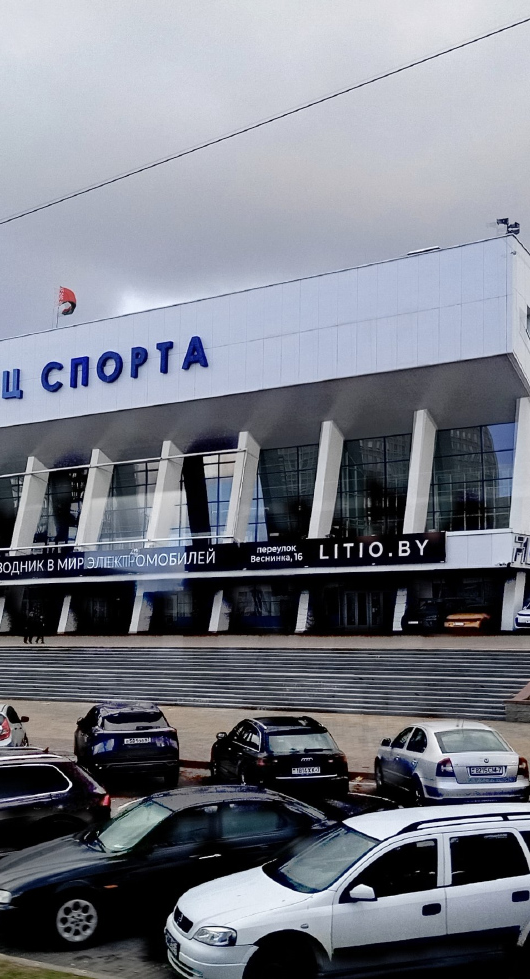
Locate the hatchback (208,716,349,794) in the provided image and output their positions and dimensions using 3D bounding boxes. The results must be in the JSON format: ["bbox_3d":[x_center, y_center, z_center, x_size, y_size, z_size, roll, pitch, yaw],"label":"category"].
[{"bbox_3d":[0.164,5.325,21.186,1.870,1.460,4.750,1,-7,-14],"label":"hatchback"}]

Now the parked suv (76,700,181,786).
[{"bbox_3d":[-3.156,5.552,23.395,1.865,1.660,4.550,1,-7,-15],"label":"parked suv"}]

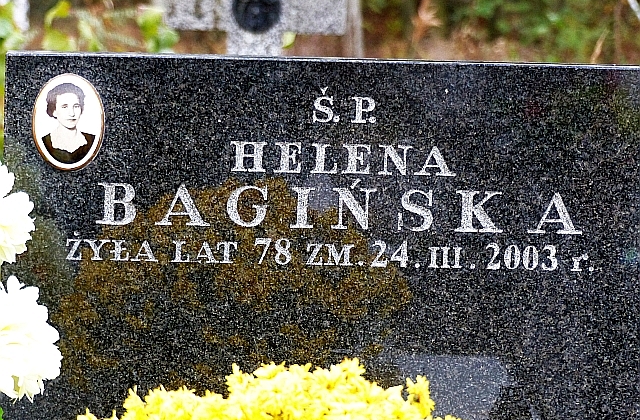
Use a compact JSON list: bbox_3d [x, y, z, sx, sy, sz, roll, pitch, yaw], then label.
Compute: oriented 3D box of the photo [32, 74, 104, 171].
[{"bbox_3d":[-0.311,-0.108,4.390,0.090,0.120,0.010,1,6,0],"label":"photo"}]

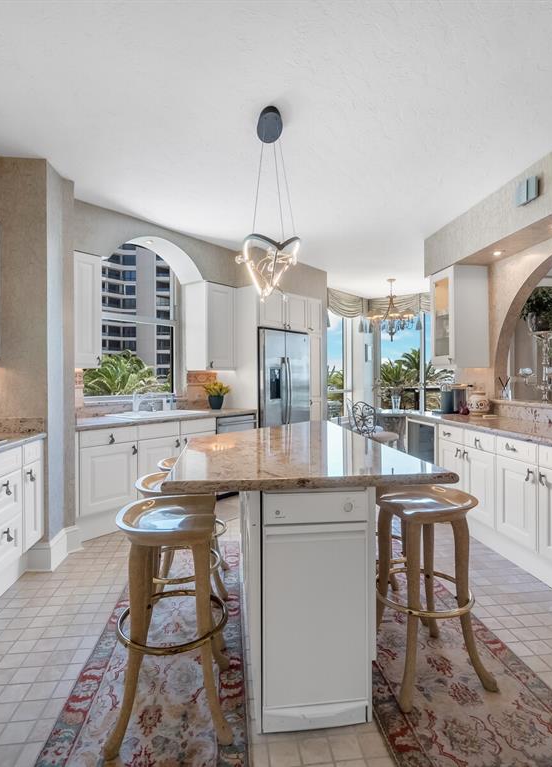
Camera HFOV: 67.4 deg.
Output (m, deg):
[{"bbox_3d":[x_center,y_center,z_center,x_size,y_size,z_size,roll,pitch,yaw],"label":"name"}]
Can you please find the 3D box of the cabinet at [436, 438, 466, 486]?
[{"bbox_3d":[1.764,0.797,3.619,0.500,0.555,0.395,0,0,-7],"label":"cabinet"}]

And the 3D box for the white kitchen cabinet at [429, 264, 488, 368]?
[{"bbox_3d":[1.905,-0.666,4.316,0.370,0.980,0.470,0,0,-7],"label":"white kitchen cabinet"}]

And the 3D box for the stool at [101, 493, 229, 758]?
[{"bbox_3d":[-0.385,0.862,1.601,0.450,0.770,0.440,0,0,-7],"label":"stool"}]

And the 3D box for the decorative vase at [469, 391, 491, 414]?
[{"bbox_3d":[2.231,0.220,4.537,0.242,0.269,0.242,0,0,-7],"label":"decorative vase"}]

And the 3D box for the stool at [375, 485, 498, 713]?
[{"bbox_3d":[0.647,0.879,1.813,0.448,0.727,0.448,0,0,-17],"label":"stool"}]

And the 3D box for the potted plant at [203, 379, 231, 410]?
[{"bbox_3d":[-0.687,0.139,4.780,0.320,0.350,0.310,0,0,-7],"label":"potted plant"}]

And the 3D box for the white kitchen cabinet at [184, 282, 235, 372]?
[{"bbox_3d":[-0.784,-0.655,5.007,0.350,1.015,0.460,0,1,40],"label":"white kitchen cabinet"}]

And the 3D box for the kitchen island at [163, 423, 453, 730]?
[{"bbox_3d":[0.020,0.780,2.388,1.030,0.920,1.900,0,0,-7],"label":"kitchen island"}]

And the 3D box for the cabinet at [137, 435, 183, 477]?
[{"bbox_3d":[-1.244,0.777,3.901,0.500,0.570,0.452,0,1,38],"label":"cabinet"}]

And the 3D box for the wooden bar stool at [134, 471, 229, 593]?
[{"bbox_3d":[-0.484,0.873,2.135,0.448,0.730,0.448,0,0,-7],"label":"wooden bar stool"}]

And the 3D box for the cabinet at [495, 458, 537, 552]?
[{"bbox_3d":[1.858,0.801,2.830,0.500,0.560,0.395,0,0,-7],"label":"cabinet"}]

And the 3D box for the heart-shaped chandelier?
[{"bbox_3d":[-0.050,-0.994,2.421,0.360,1.000,0.340,0,0,-7],"label":"heart-shaped chandelier"}]

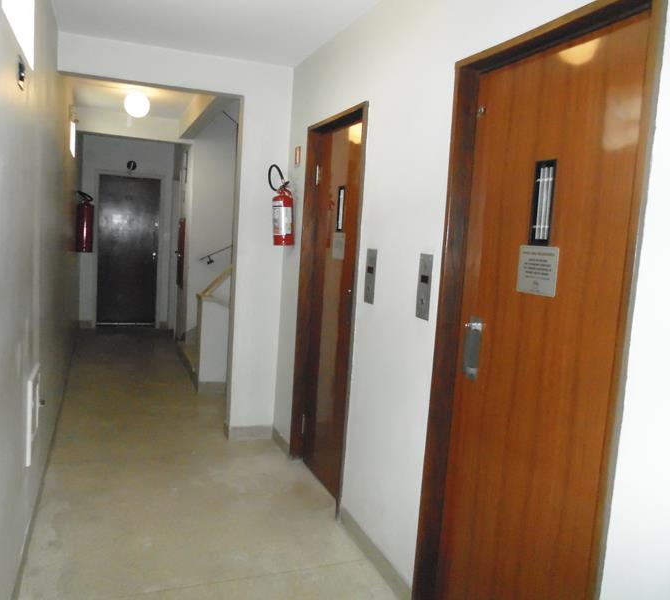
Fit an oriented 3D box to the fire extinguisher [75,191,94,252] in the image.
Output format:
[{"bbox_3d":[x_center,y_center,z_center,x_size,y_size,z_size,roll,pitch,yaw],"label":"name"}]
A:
[{"bbox_3d":[-2.523,-0.791,6.071,0.175,0.612,0.165,1,7,-21],"label":"fire extinguisher"}]

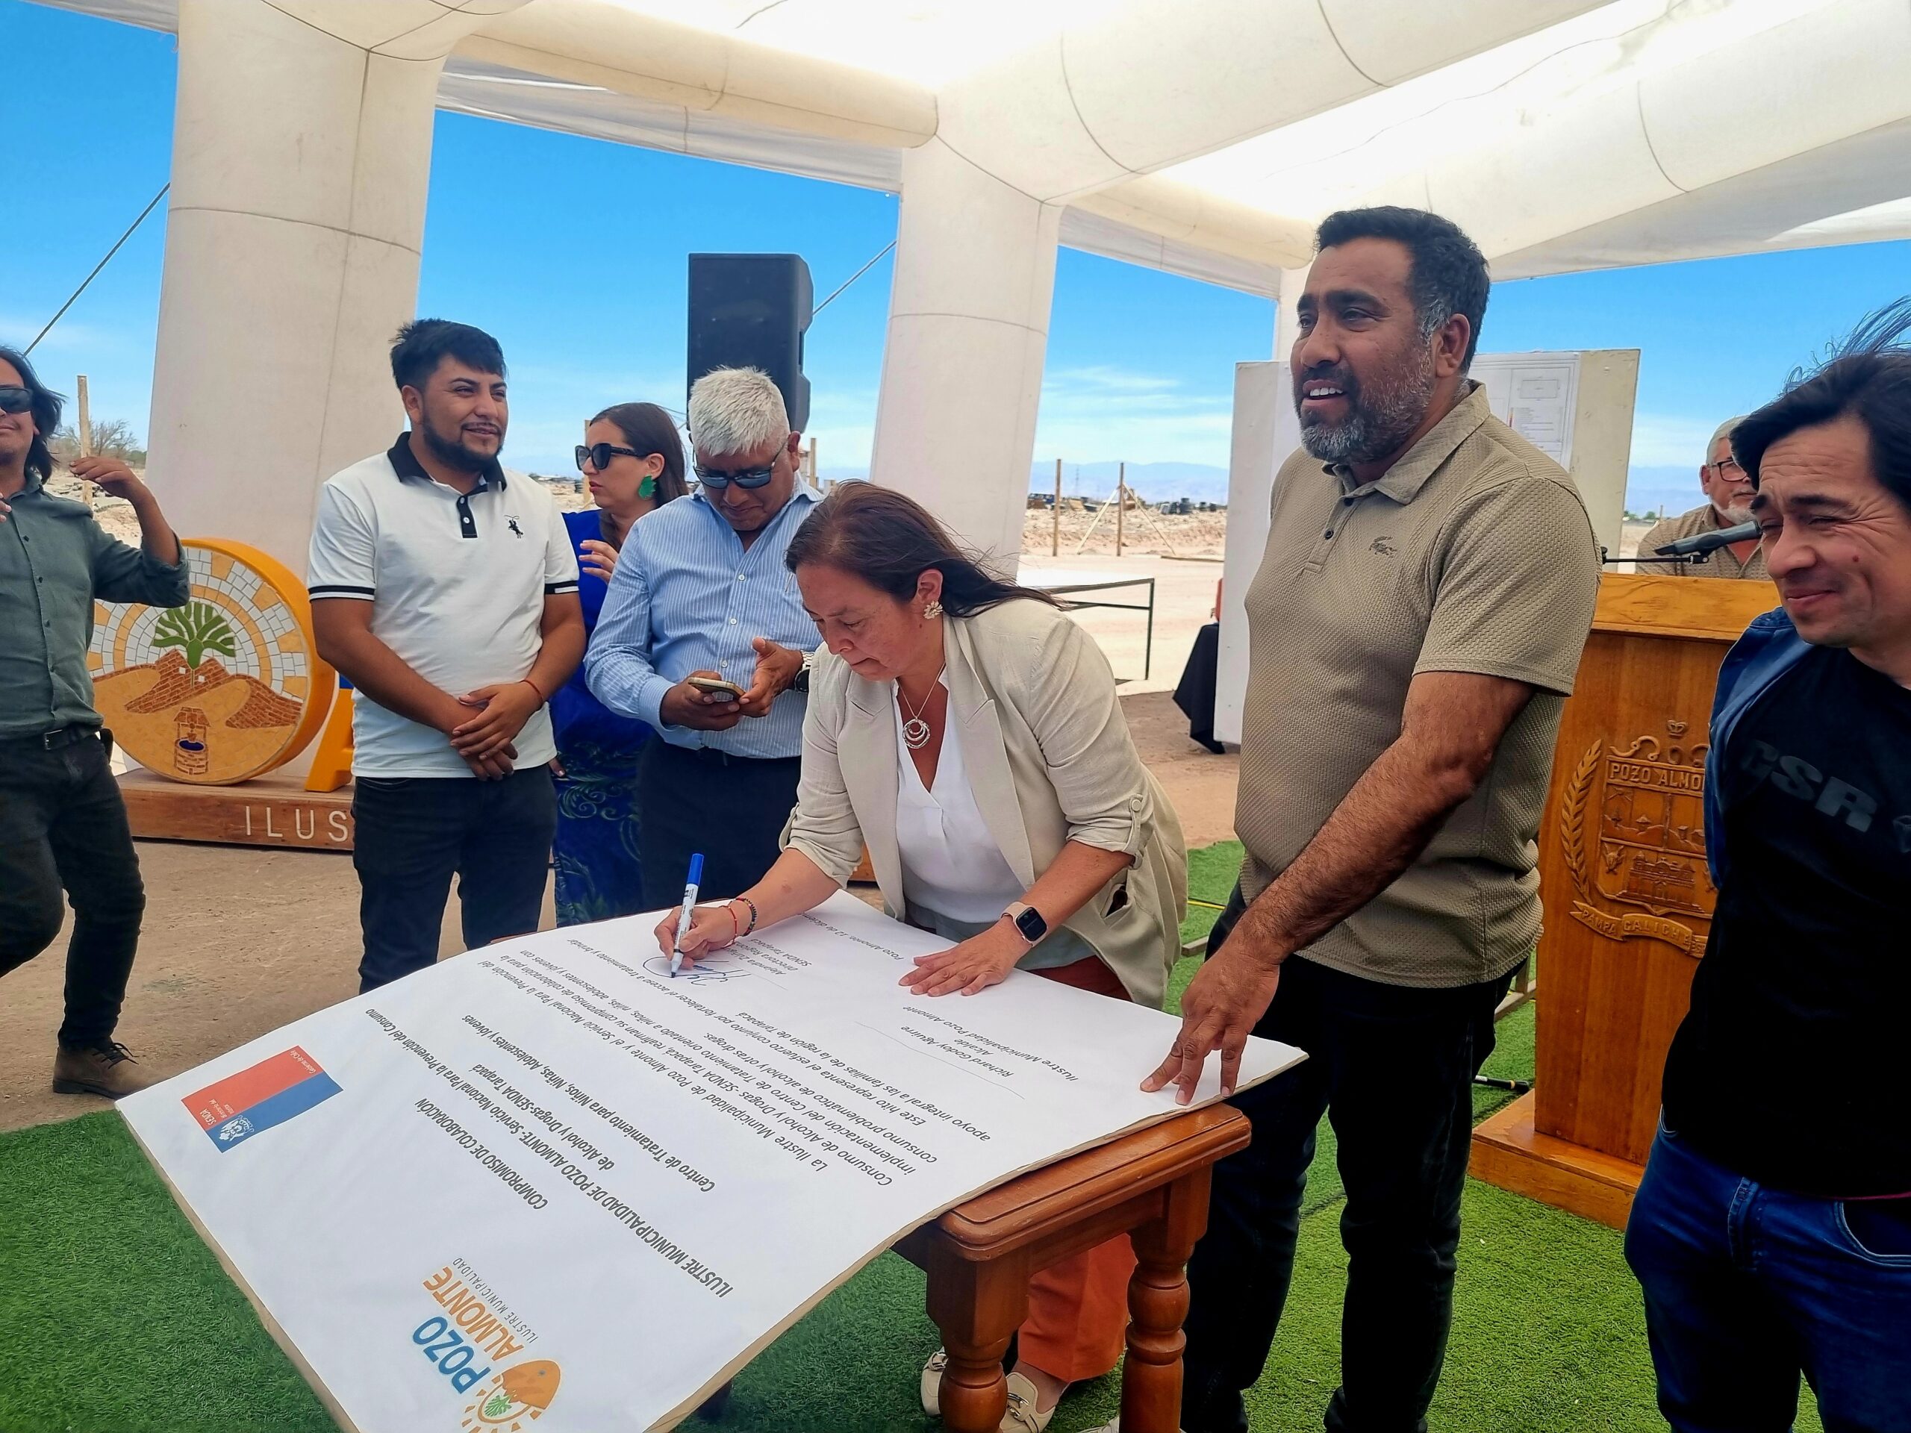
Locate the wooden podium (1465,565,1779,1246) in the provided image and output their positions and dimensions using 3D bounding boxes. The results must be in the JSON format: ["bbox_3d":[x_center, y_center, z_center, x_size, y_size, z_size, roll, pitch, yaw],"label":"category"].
[{"bbox_3d":[1.506,0.354,2.947,0.580,1.275,0.550,10,12,42],"label":"wooden podium"}]

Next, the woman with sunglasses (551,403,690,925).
[{"bbox_3d":[-0.760,0.080,3.303,0.450,1.568,0.340,4,9,15],"label":"woman with sunglasses"}]

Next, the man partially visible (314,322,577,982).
[{"bbox_3d":[-0.920,0.124,2.653,0.500,1.664,0.320,-4,11,-36],"label":"man partially visible"}]

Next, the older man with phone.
[{"bbox_3d":[-0.415,0.183,2.598,0.500,1.596,0.420,0,9,-12],"label":"older man with phone"}]

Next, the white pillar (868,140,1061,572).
[{"bbox_3d":[-0.037,-1.781,9.379,1.028,3.495,1.028,11,12,19],"label":"white pillar"}]

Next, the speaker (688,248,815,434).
[{"bbox_3d":[-0.755,-1.379,5.427,0.420,0.661,0.370,3,9,8],"label":"speaker"}]

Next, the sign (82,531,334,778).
[{"bbox_3d":[-2.870,-0.207,5.519,0.915,0.915,0.200,3,9,7],"label":"sign"}]

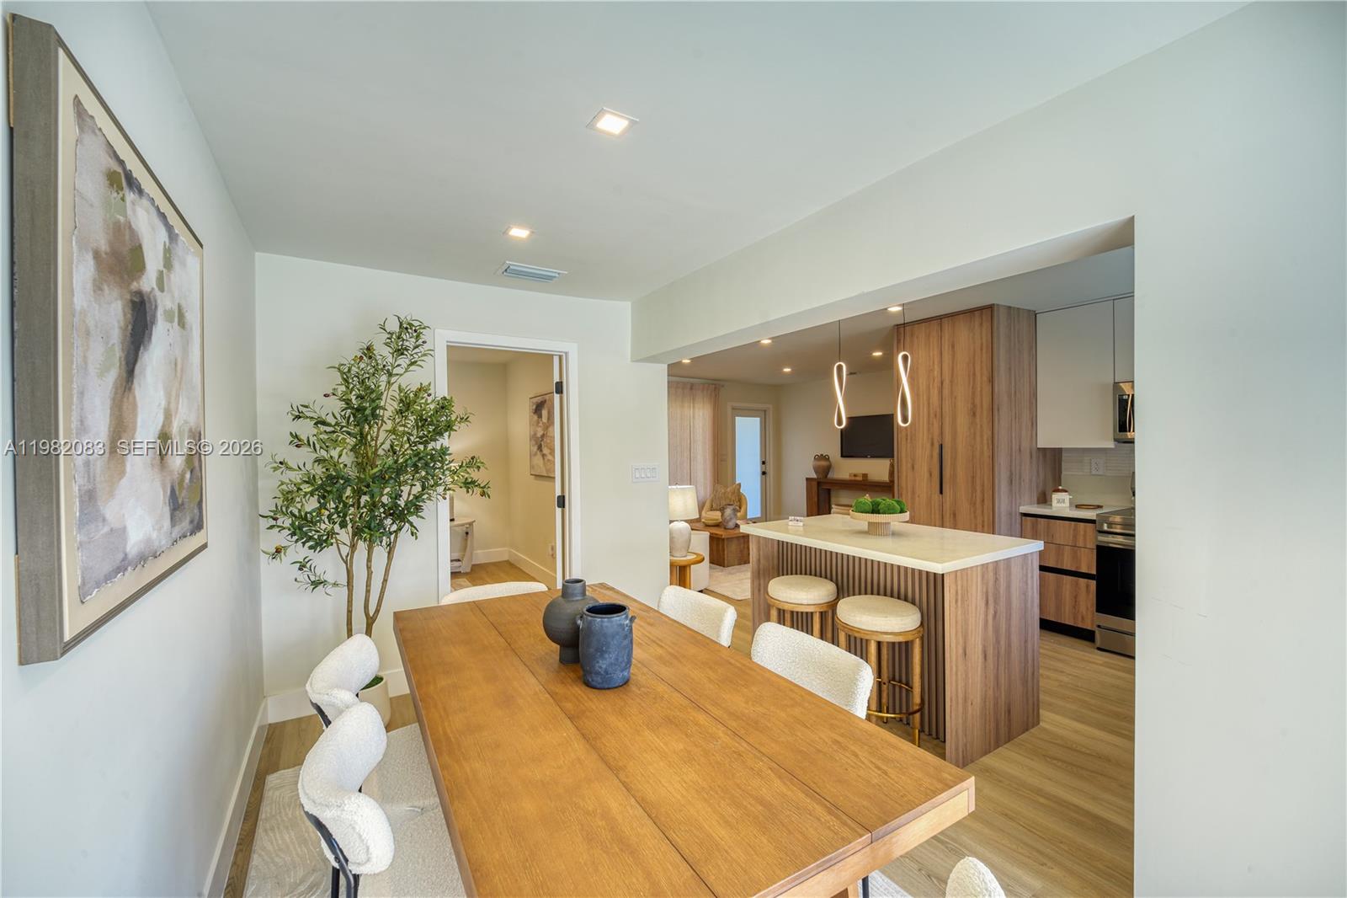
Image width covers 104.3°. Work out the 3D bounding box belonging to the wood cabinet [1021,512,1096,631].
[{"bbox_3d":[3.093,0.945,4.050,0.600,0.880,0.470,-1,1,-32],"label":"wood cabinet"}]

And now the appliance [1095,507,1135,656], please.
[{"bbox_3d":[3.376,0.899,3.433,0.700,0.925,0.760,-1,1,-33],"label":"appliance"}]

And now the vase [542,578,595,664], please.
[{"bbox_3d":[-0.327,0.557,1.704,0.200,0.240,0.200,0,1,0],"label":"vase"}]

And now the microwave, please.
[{"bbox_3d":[3.514,-0.262,3.537,0.410,0.420,0.760,-1,1,-32],"label":"microwave"}]

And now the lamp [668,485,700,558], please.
[{"bbox_3d":[0.042,0.604,4.478,0.360,0.610,0.360,-1,1,0],"label":"lamp"}]

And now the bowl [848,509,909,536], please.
[{"bbox_3d":[1.171,0.406,2.926,0.330,0.125,0.330,-1,1,0],"label":"bowl"}]

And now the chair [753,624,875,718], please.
[{"bbox_3d":[0.262,1.016,1.577,0.550,0.790,0.490,-1,1,-33],"label":"chair"}]

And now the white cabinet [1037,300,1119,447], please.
[{"bbox_3d":[3.159,-0.540,4.034,0.380,1.055,0.485,-1,1,-33],"label":"white cabinet"}]

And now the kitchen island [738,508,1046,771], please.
[{"bbox_3d":[1.186,0.950,3.043,0.960,0.920,1.345,-1,1,-32],"label":"kitchen island"}]

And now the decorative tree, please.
[{"bbox_3d":[-1.431,0.348,2.636,1.000,2.070,0.780,-1,1,-32],"label":"decorative tree"}]

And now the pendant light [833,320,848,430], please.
[{"bbox_3d":[1.010,-0.578,3.181,0.090,0.910,0.090,-1,1,-33],"label":"pendant light"}]

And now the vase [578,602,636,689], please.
[{"bbox_3d":[-0.199,0.575,1.549,0.166,0.205,0.154,0,1,0],"label":"vase"}]

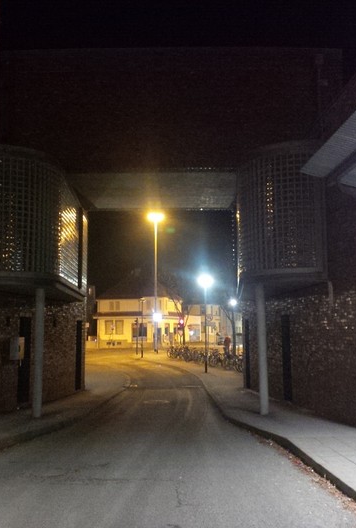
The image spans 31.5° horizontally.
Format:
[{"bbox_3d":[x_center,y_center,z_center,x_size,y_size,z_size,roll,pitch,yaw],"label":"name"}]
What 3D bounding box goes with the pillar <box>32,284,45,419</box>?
[{"bbox_3d":[-2.754,1.735,12.462,0.170,2.530,0.170,0,-6,0],"label":"pillar"}]

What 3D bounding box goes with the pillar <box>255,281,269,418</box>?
[{"bbox_3d":[1.698,1.678,12.699,0.170,2.620,0.170,0,-6,0],"label":"pillar"}]

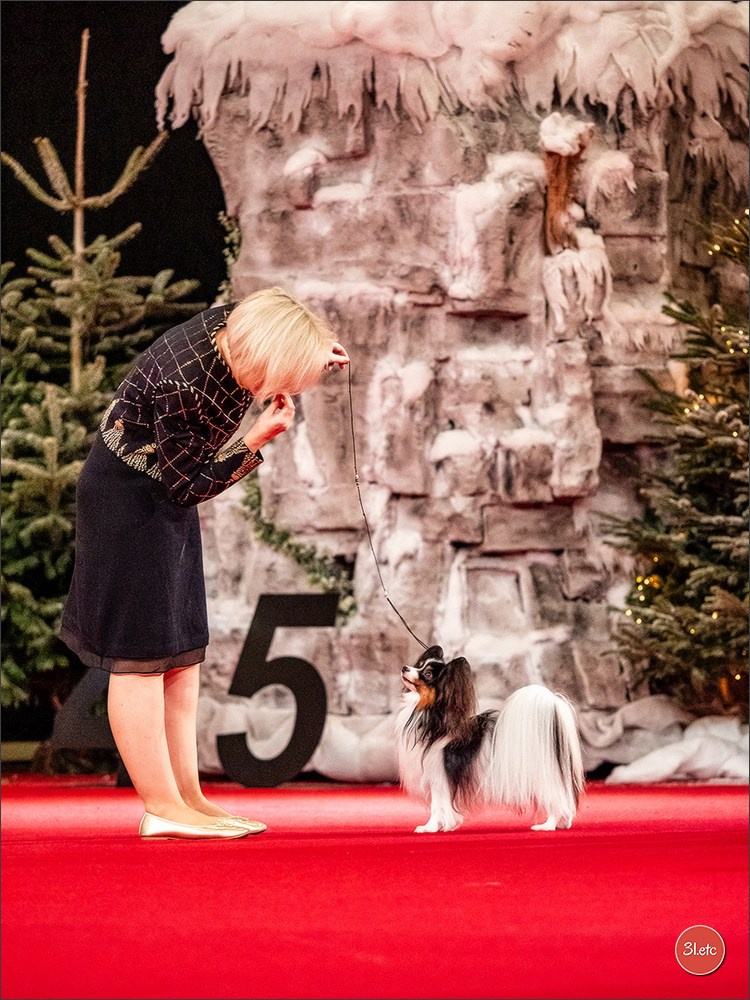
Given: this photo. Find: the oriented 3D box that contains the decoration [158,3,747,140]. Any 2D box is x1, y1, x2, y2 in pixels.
[{"bbox_3d":[0.267,-1.280,20.200,1.850,0.460,1.000,0,1,0],"label":"decoration"}]

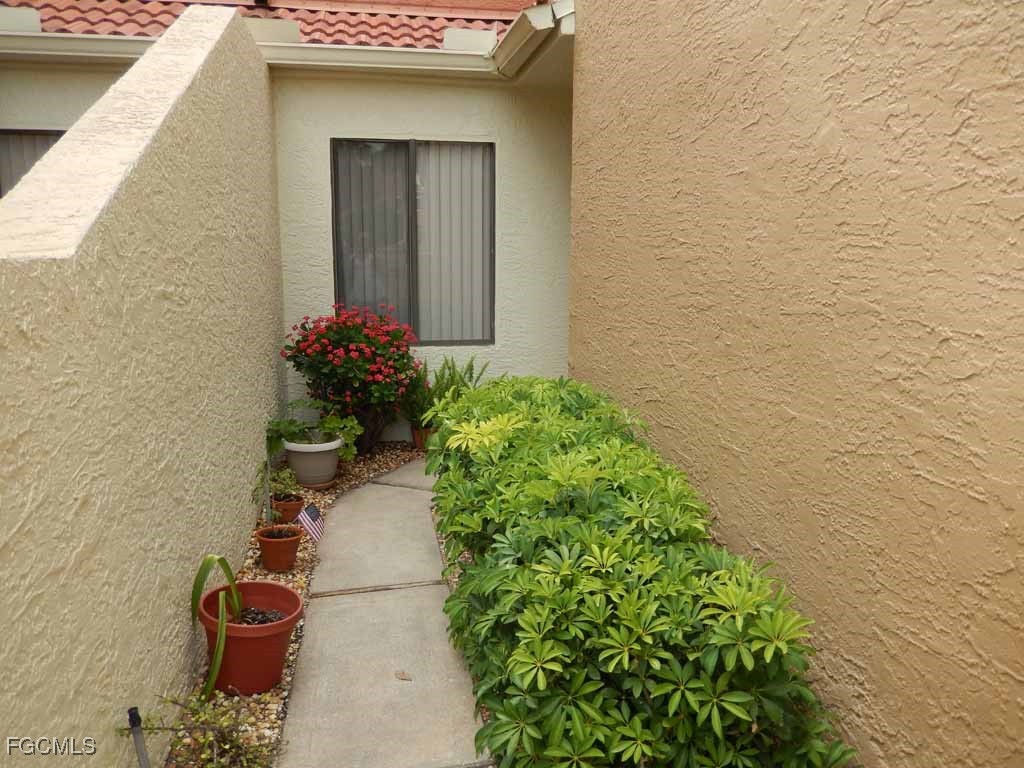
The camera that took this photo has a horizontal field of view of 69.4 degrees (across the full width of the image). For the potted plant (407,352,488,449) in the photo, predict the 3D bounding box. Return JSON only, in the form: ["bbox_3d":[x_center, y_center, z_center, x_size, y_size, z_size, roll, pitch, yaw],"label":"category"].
[{"bbox_3d":[-0.503,0.151,5.465,0.600,0.700,0.500,-1,9,-10],"label":"potted plant"}]

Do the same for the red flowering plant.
[{"bbox_3d":[-1.145,0.020,5.186,0.920,1.040,0.820,-1,9,-10],"label":"red flowering plant"}]

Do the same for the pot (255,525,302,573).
[{"bbox_3d":[-1.057,0.752,3.371,0.208,0.157,0.208,-1,9,-10],"label":"pot"}]

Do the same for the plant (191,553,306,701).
[{"bbox_3d":[-0.864,0.781,2.413,0.345,0.400,0.370,-1,9,-10],"label":"plant"}]

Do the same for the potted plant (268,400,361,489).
[{"bbox_3d":[-1.230,0.373,4.681,0.570,0.500,0.500,-1,9,-10],"label":"potted plant"}]

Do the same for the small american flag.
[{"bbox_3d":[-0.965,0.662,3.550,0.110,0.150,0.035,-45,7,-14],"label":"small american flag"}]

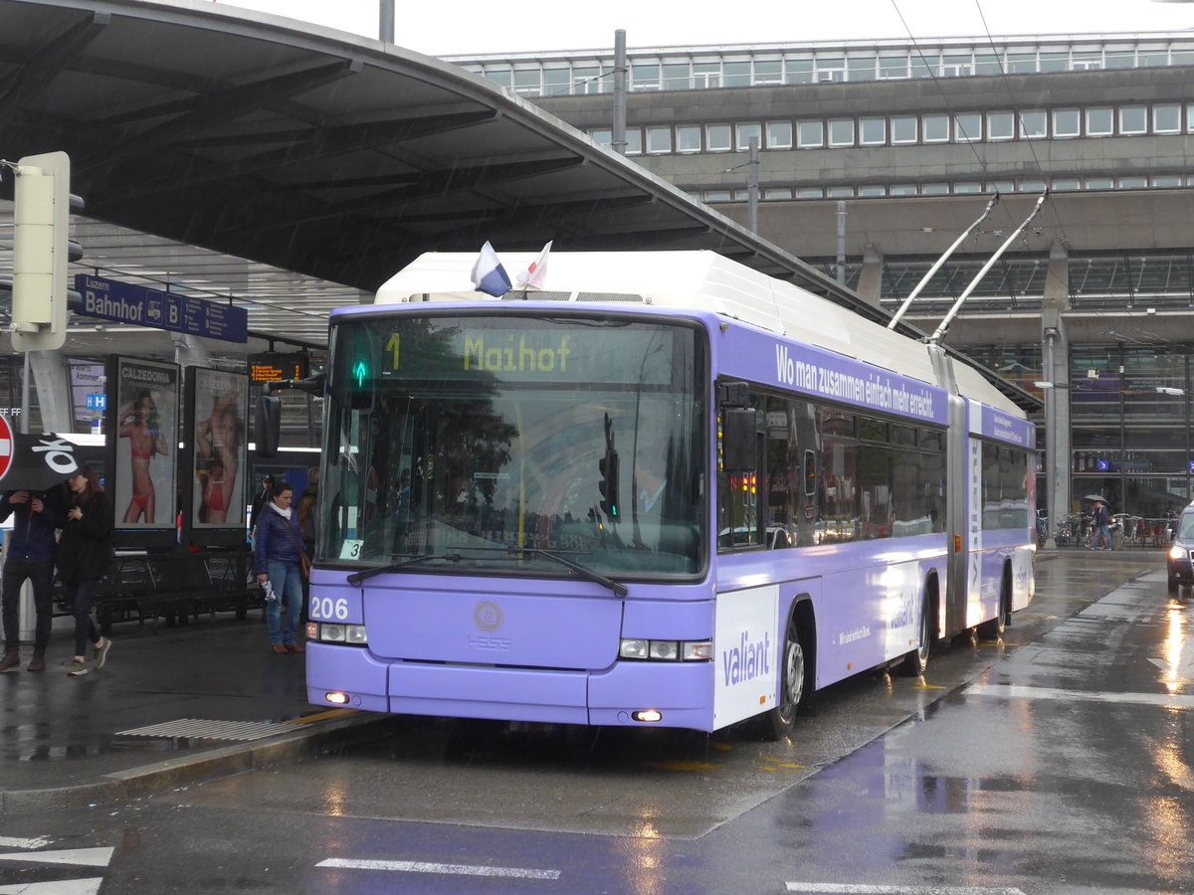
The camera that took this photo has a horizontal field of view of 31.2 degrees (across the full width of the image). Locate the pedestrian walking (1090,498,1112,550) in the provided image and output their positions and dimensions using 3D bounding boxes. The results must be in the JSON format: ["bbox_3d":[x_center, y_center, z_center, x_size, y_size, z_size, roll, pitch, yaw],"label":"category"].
[{"bbox_3d":[17.169,2.598,73.000,0.850,1.800,0.650,1,-1,12],"label":"pedestrian walking"}]

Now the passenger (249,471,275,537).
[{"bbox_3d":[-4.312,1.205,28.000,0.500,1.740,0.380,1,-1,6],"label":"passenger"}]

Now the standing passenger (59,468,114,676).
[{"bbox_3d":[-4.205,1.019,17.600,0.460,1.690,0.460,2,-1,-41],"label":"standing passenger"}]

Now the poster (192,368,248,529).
[{"bbox_3d":[-4.225,0.023,23.966,0.100,1.740,1.200,1,-1,20],"label":"poster"}]

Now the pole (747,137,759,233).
[{"bbox_3d":[3.256,-1.866,45.000,0.240,9.300,0.240,1,-1,18],"label":"pole"}]

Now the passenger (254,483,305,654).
[{"bbox_3d":[-2.999,1.148,20.300,0.480,1.630,0.350,2,-1,-34],"label":"passenger"}]

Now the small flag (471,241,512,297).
[{"bbox_3d":[-0.656,-1.106,13.245,0.260,0.340,0.170,1,-1,18],"label":"small flag"}]

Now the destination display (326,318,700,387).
[{"bbox_3d":[-0.517,-0.584,13.004,2.320,0.400,0.200,1,-1,18],"label":"destination display"}]

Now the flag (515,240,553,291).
[{"bbox_3d":[-0.391,-1.125,13.245,0.230,0.310,0.160,1,-1,18],"label":"flag"}]

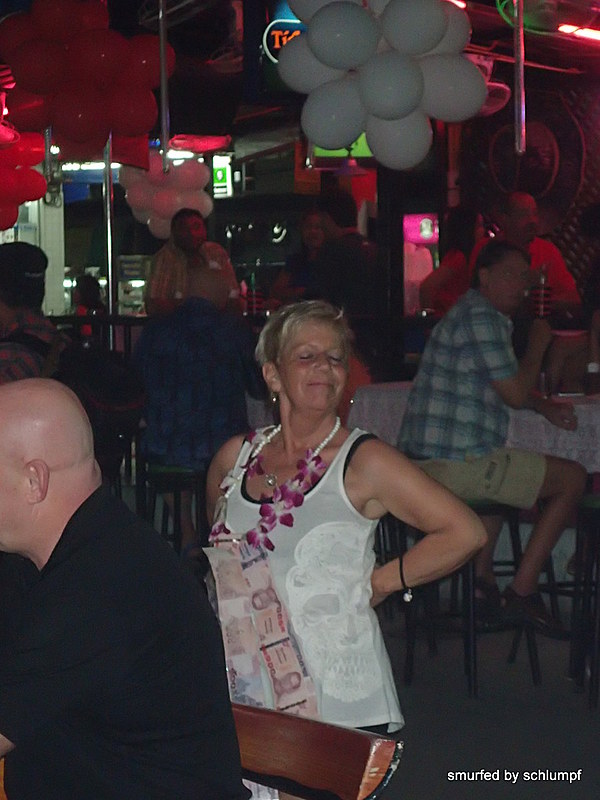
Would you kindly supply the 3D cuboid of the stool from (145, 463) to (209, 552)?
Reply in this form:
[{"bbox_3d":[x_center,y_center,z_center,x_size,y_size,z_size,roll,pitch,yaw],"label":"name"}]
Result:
[{"bbox_3d":[-0.523,0.637,10.024,0.370,0.700,0.370,-1,4,0],"label":"stool"}]

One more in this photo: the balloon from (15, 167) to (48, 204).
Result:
[{"bbox_3d":[-1.990,-1.585,17.000,0.270,0.265,0.270,-1,4,0],"label":"balloon"}]

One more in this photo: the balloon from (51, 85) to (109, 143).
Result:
[{"bbox_3d":[-0.997,-1.296,10.450,0.275,0.280,0.275,-1,4,0],"label":"balloon"}]

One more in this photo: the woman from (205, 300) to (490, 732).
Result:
[{"bbox_3d":[0.088,0.599,4.674,0.520,1.600,0.360,1,5,30],"label":"woman"}]

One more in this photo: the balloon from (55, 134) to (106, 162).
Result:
[{"bbox_3d":[-1.016,-1.211,10.700,0.275,0.280,0.275,-1,4,0],"label":"balloon"}]

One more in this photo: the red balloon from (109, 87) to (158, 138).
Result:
[{"bbox_3d":[-0.777,-1.323,10.600,0.275,0.280,0.275,-1,4,0],"label":"red balloon"}]

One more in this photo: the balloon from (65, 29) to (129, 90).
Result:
[{"bbox_3d":[-0.916,-1.532,10.400,0.275,0.280,0.275,-1,4,0],"label":"balloon"}]

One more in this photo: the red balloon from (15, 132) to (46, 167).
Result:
[{"bbox_3d":[-1.990,-1.843,17.000,0.270,0.265,0.270,-1,4,0],"label":"red balloon"}]

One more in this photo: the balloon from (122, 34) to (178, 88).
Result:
[{"bbox_3d":[-0.706,-1.567,10.700,0.275,0.280,0.275,-1,4,0],"label":"balloon"}]

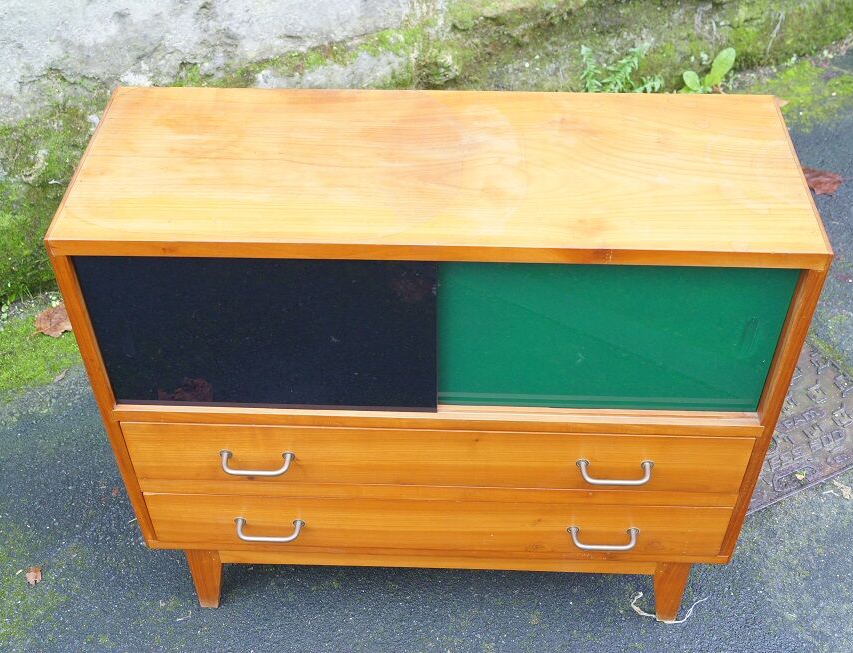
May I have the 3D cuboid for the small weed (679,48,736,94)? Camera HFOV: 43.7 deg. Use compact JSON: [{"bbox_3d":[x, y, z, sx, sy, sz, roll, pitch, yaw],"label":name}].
[{"bbox_3d":[0.837,-0.751,3.156,0.151,0.132,0.137,1,44,2],"label":"small weed"}]

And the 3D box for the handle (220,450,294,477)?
[{"bbox_3d":[-0.258,0.209,1.603,0.113,0.019,0.038,1,44,2],"label":"handle"}]

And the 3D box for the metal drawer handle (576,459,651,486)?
[{"bbox_3d":[0.283,0.220,1.585,0.115,0.019,0.038,1,44,2],"label":"metal drawer handle"}]

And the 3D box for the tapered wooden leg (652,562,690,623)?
[{"bbox_3d":[0.416,0.447,1.852,0.063,0.198,0.032,1,44,2],"label":"tapered wooden leg"}]

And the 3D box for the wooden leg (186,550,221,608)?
[{"bbox_3d":[-0.380,0.431,1.878,0.062,0.198,0.032,1,44,2],"label":"wooden leg"}]

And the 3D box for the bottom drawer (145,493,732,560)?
[{"bbox_3d":[0.021,0.212,1.839,0.933,0.132,0.326,1,44,2],"label":"bottom drawer"}]

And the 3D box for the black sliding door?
[{"bbox_3d":[-0.218,0.011,1.453,0.466,0.297,0.010,1,44,2],"label":"black sliding door"}]

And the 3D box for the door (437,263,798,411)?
[{"bbox_3d":[0.241,0.011,1.446,0.470,0.297,0.010,1,44,2],"label":"door"}]

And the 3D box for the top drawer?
[{"bbox_3d":[0.019,0.095,1.707,0.928,0.135,0.340,1,44,2],"label":"top drawer"}]

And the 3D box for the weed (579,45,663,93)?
[{"bbox_3d":[0.552,-0.695,3.056,0.244,0.195,0.146,1,44,2],"label":"weed"}]

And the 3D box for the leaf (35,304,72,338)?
[{"bbox_3d":[-0.852,-0.013,2.445,0.100,0.026,0.105,-3,44,-2],"label":"leaf"}]

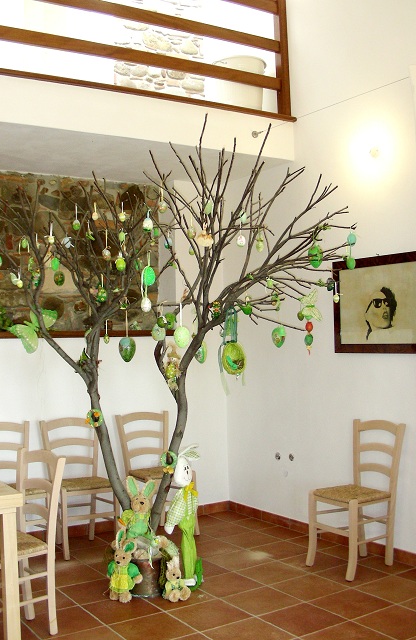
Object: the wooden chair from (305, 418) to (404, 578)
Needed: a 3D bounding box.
[{"bbox_3d":[0.916,1.085,4.379,0.503,0.880,0.445,-1,-3,-30],"label":"wooden chair"}]

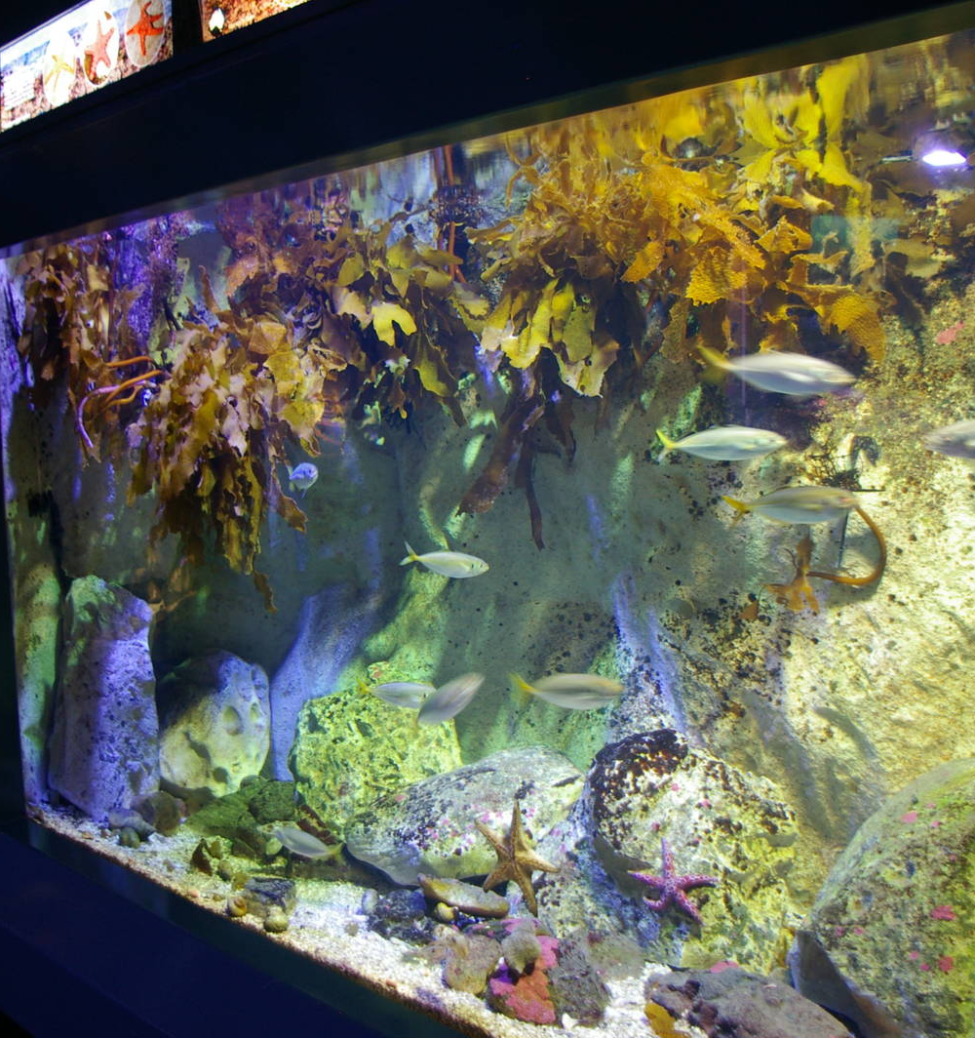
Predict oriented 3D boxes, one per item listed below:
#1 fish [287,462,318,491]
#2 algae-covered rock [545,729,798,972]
[{"bbox_3d":[-0.450,-0.104,2.850,0.033,0.062,0.190,-4,4,-30],"label":"fish"},{"bbox_3d":[0.386,0.689,2.480,0.516,0.447,0.438,0,5,9],"label":"algae-covered rock"}]

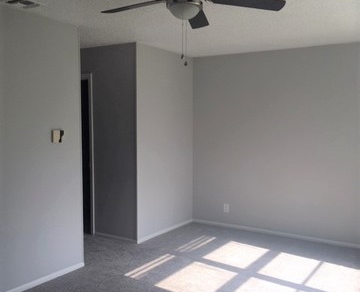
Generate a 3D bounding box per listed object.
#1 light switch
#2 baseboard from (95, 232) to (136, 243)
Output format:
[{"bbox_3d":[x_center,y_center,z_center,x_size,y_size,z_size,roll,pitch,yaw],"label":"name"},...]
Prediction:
[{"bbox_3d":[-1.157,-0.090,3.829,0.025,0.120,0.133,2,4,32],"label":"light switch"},{"bbox_3d":[-0.825,1.171,5.108,0.708,0.055,0.017,2,4,32],"label":"baseboard"}]

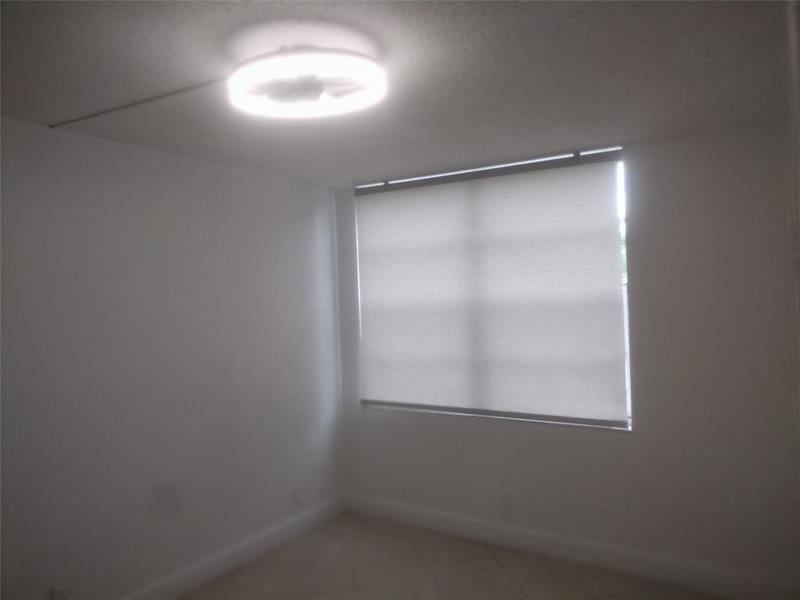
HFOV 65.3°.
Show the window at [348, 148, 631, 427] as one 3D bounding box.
[{"bbox_3d":[0.491,-0.041,4.052,1.885,1.550,0.075,-1,1,33],"label":"window"}]

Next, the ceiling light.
[{"bbox_3d":[-0.302,-0.740,2.060,0.510,0.140,0.510,-2,1,0],"label":"ceiling light"}]

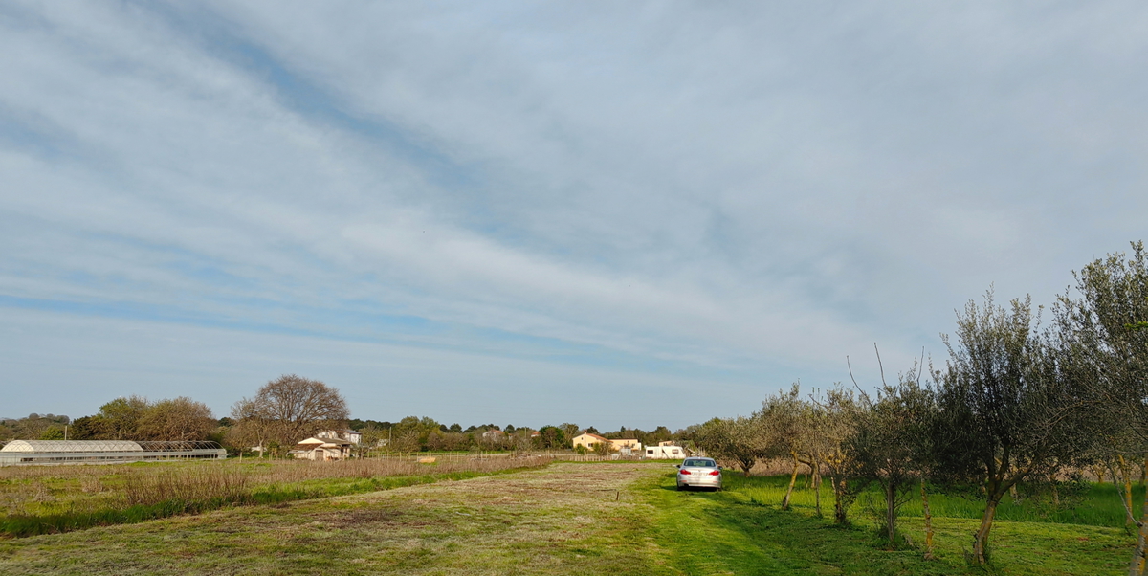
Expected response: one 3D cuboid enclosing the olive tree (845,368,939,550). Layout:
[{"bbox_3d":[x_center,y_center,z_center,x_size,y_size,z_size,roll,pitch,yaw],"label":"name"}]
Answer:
[{"bbox_3d":[5.785,3.080,16.334,1.700,3.070,1.750,-4,-11,19],"label":"olive tree"}]

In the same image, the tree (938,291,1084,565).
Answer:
[{"bbox_3d":[6.577,2.051,13.486,2.200,4.070,2.200,-5,-11,25],"label":"tree"}]

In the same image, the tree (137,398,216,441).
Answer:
[{"bbox_3d":[-77.642,27.511,174.906,15.000,12.160,13.000,5,-11,-23],"label":"tree"}]

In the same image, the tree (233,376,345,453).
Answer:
[{"bbox_3d":[-59.187,26.817,186.216,23.000,17.610,20.000,3,-11,-17],"label":"tree"}]

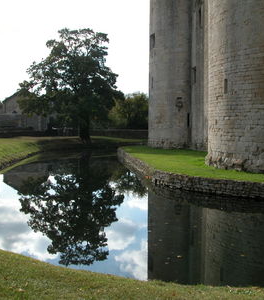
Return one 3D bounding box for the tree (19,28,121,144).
[{"bbox_3d":[-6.080,-6.280,40.000,10.200,11.400,10.000,0,4,0],"label":"tree"}]

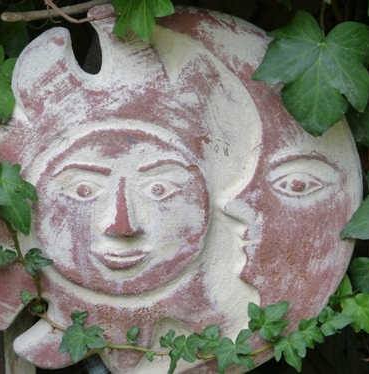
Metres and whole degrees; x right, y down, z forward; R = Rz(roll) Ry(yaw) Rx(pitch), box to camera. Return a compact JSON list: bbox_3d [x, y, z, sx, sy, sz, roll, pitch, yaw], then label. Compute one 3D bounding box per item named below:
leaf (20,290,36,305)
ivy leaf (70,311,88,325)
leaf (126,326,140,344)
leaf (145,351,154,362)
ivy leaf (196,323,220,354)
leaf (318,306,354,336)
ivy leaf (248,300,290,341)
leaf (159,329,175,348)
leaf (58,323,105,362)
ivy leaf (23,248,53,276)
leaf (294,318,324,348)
[{"bbox_3d":[-0.119,0.084,1.730,0.011,0.011,0.005,0,6,0],"label":"leaf"},{"bbox_3d":[-0.073,0.091,1.585,0.012,0.011,0.004,0,-30,0],"label":"ivy leaf"},{"bbox_3d":[-0.039,0.113,1.730,0.011,0.014,0.005,0,6,0],"label":"leaf"},{"bbox_3d":[-0.027,0.129,1.730,0.006,0.009,0.004,0,6,0],"label":"leaf"},{"bbox_3d":[0.017,0.115,1.720,0.018,0.023,0.007,0,6,0],"label":"ivy leaf"},{"bbox_3d":[0.106,0.094,1.590,0.025,0.021,0.007,-1,-25,-10],"label":"leaf"},{"bbox_3d":[0.059,0.093,1.580,0.029,0.027,0.008,0,-20,0],"label":"ivy leaf"},{"bbox_3d":[-0.012,0.106,1.585,0.011,0.013,0.005,1,-20,10],"label":"leaf"},{"bbox_3d":[-0.078,0.117,1.720,0.036,0.030,0.010,0,6,0],"label":"leaf"},{"bbox_3d":[-0.101,0.052,1.585,0.020,0.020,0.007,-1,-30,-5],"label":"ivy leaf"},{"bbox_3d":[0.095,0.111,1.730,0.023,0.023,0.008,0,6,0],"label":"leaf"}]

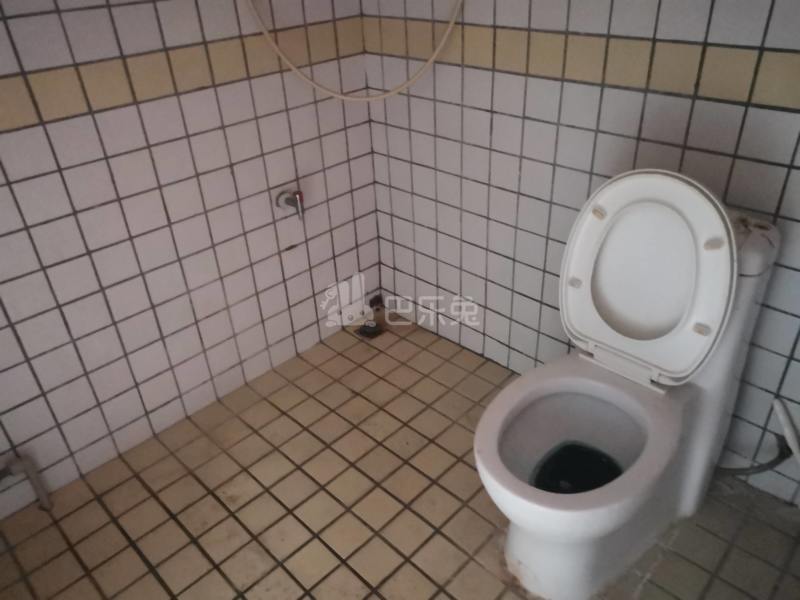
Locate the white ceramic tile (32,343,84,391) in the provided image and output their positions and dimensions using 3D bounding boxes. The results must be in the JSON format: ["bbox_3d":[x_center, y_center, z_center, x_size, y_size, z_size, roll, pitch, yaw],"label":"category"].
[{"bbox_3d":[-0.840,0.165,1.539,0.098,0.098,0.010,-29,40,-35],"label":"white ceramic tile"}]

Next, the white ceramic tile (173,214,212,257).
[{"bbox_3d":[-0.577,-0.180,1.735,0.099,0.099,0.008,-30,40,-36],"label":"white ceramic tile"}]

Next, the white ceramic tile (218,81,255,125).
[{"bbox_3d":[-0.429,-0.516,1.631,0.098,0.098,0.010,-29,40,-35],"label":"white ceramic tile"}]

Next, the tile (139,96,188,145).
[{"bbox_3d":[-0.583,-0.442,1.535,0.010,0.100,0.100,26,42,38],"label":"tile"}]

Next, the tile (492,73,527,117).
[{"bbox_3d":[0.277,-0.517,1.561,0.010,0.098,0.098,-29,40,-35],"label":"tile"}]

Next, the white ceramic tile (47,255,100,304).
[{"bbox_3d":[-0.790,-0.051,1.512,0.010,0.100,0.100,26,42,38],"label":"white ceramic tile"}]

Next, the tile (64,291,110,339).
[{"bbox_3d":[-0.773,0.037,1.546,0.098,0.098,0.010,-29,40,-35],"label":"tile"}]

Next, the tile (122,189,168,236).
[{"bbox_3d":[-0.659,-0.228,1.617,0.099,0.099,0.008,-30,40,-36],"label":"tile"}]

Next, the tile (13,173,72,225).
[{"bbox_3d":[-0.820,-0.234,1.433,0.099,0.099,0.008,-30,40,-36],"label":"tile"}]

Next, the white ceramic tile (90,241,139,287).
[{"bbox_3d":[-0.718,-0.091,1.573,0.010,0.100,0.100,26,42,38],"label":"white ceramic tile"}]

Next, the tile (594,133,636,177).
[{"bbox_3d":[0.507,-0.337,1.464,0.100,0.100,0.010,26,42,38],"label":"tile"}]

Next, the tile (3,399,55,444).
[{"bbox_3d":[-0.941,0.307,1.586,0.099,0.099,0.008,-30,40,-36],"label":"tile"}]

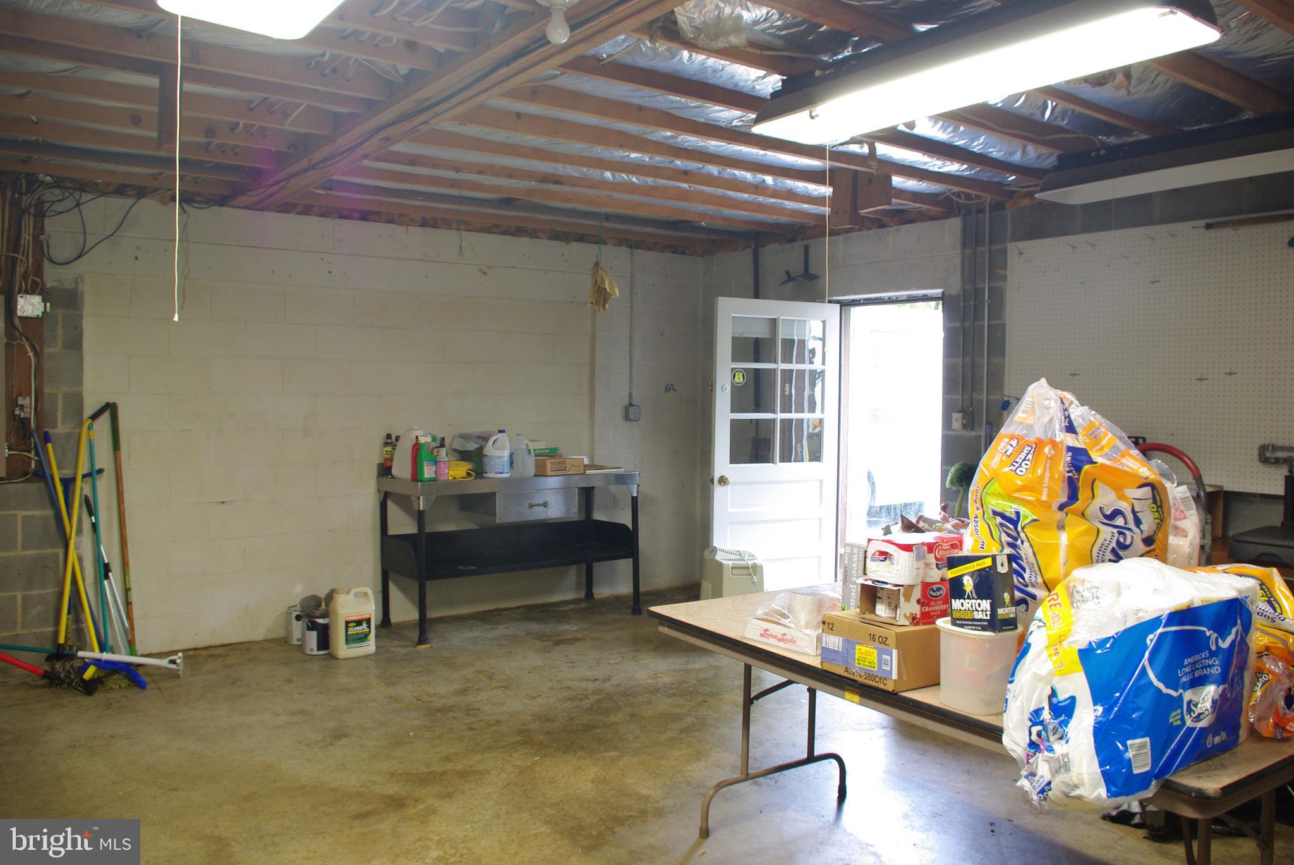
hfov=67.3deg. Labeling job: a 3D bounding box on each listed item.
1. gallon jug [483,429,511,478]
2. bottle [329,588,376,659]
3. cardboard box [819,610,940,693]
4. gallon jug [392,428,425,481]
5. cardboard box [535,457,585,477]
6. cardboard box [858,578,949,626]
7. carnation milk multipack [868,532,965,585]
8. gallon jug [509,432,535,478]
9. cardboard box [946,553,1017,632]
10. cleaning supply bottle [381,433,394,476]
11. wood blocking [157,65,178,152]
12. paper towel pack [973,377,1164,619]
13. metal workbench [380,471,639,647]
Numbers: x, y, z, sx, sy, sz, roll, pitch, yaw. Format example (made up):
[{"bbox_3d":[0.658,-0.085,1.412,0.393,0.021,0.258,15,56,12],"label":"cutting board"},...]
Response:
[{"bbox_3d":[-0.920,0.124,5.934,0.164,0.290,0.147,0,4,-19],"label":"gallon jug"},{"bbox_3d":[-1.597,1.027,5.260,0.218,0.358,0.153,-1,4,-36],"label":"bottle"},{"bbox_3d":[0.686,0.585,2.699,0.292,0.158,0.247,-2,4,-37],"label":"cardboard box"},{"bbox_3d":[-1.374,0.124,5.681,0.150,0.307,0.233,-1,4,-33],"label":"gallon jug"},{"bbox_3d":[-0.556,0.212,6.128,0.281,0.100,0.167,-2,4,-38],"label":"cardboard box"},{"bbox_3d":[0.728,0.450,2.689,0.202,0.114,0.165,-2,4,-37],"label":"cardboard box"},{"bbox_3d":[0.712,0.328,2.600,0.148,0.106,0.220,3,4,41],"label":"carnation milk multipack"},{"bbox_3d":[-0.772,0.133,6.019,0.157,0.265,0.152,1,3,-2],"label":"gallon jug"},{"bbox_3d":[0.852,0.405,2.470,0.083,0.184,0.131,1,-4,-36],"label":"cardboard box"},{"bbox_3d":[-1.526,0.134,5.716,0.065,0.259,0.065,-1,4,-36],"label":"cleaning supply bottle"},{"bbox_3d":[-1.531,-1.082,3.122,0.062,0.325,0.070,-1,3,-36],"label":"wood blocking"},{"bbox_3d":[1.132,0.259,2.632,0.356,0.782,0.366,0,3,-22],"label":"paper towel pack"},{"bbox_3d":[-0.822,0.708,6.058,1.544,0.941,0.594,-1,4,-37],"label":"metal workbench"}]

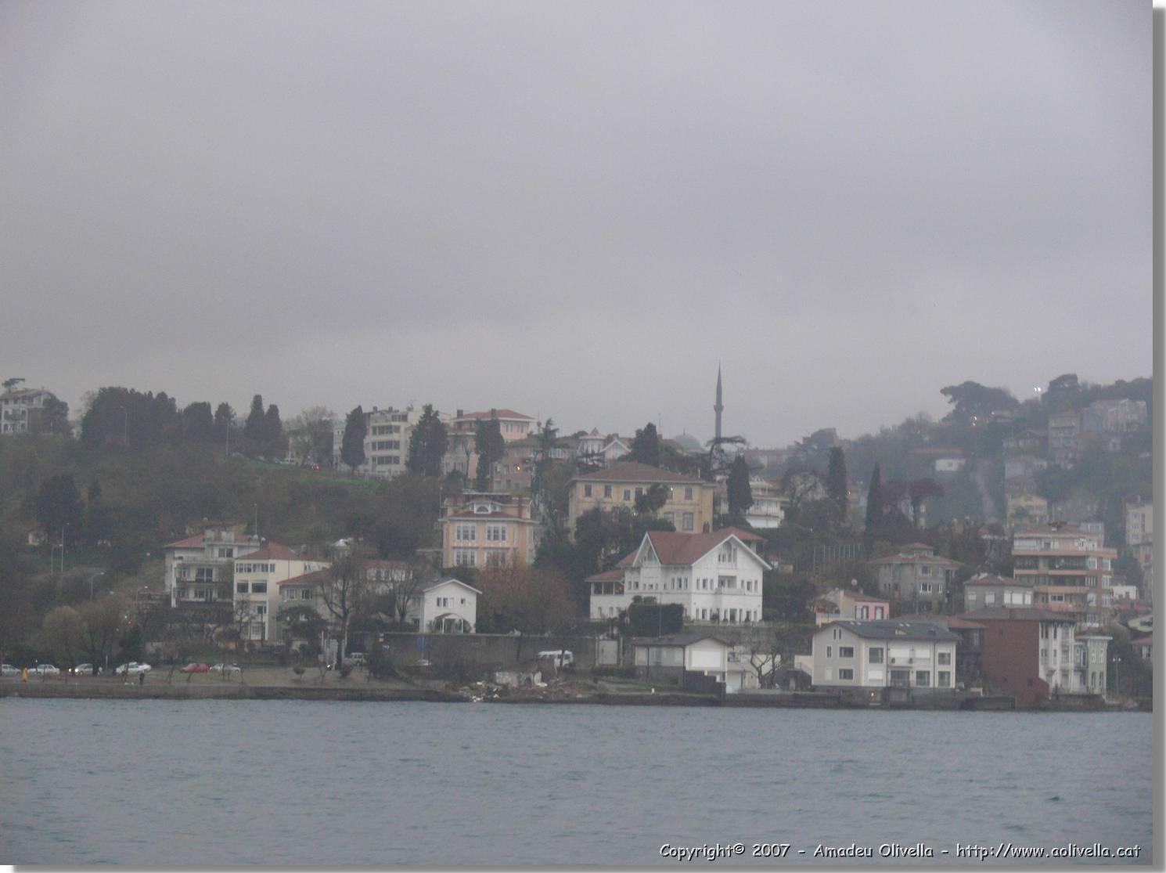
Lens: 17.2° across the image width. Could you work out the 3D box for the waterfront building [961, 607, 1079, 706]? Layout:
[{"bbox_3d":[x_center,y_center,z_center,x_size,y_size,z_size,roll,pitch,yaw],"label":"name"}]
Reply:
[{"bbox_3d":[60.360,30.370,532.730,13.910,13.000,8.760,-2,-5,44],"label":"waterfront building"}]

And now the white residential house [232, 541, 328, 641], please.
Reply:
[{"bbox_3d":[-43.466,22.483,552.000,7.500,14.000,13.000,-1,-4,32],"label":"white residential house"}]

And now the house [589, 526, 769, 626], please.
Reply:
[{"bbox_3d":[13.790,20.160,557.000,15.500,13.600,21.500,4,-4,-40],"label":"house"}]

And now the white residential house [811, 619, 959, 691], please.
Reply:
[{"bbox_3d":[41.570,29.900,528.530,16.460,9.270,11.760,4,-4,-33],"label":"white residential house"}]

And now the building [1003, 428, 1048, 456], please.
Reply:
[{"bbox_3d":[110.820,1.700,963.650,8.650,6.440,7.210,3,-4,-23],"label":"building"}]

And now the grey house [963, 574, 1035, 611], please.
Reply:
[{"bbox_3d":[61.410,24.180,568.180,7.060,7.480,7.840,4,-4,-39],"label":"grey house"}]

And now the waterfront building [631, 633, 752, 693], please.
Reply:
[{"bbox_3d":[15.808,32.974,558.000,12.500,8.300,13.500,3,-4,-27],"label":"waterfront building"}]

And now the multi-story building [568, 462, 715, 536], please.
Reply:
[{"bbox_3d":[9.860,10.790,648.000,23.500,13.000,17.000,1,-3,-3],"label":"multi-story building"}]

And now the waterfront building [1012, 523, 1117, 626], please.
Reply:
[{"bbox_3d":[77.342,22.371,618.000,13.500,16.800,13.000,0,-4,20],"label":"waterfront building"}]

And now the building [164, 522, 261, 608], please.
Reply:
[{"bbox_3d":[-54.270,19.310,563.000,12.500,12.400,10.500,2,-3,-17],"label":"building"}]

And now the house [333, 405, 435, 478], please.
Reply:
[{"bbox_3d":[-38.390,1.290,741.000,15.900,12.720,11.780,-2,-5,44],"label":"house"}]

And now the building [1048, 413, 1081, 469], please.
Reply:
[{"bbox_3d":[128.904,1.179,1030.000,8.500,15.000,10.000,0,-3,12],"label":"building"}]

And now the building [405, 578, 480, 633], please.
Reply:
[{"bbox_3d":[-19.850,23.950,545.000,8.500,7.900,7.500,3,-4,-34],"label":"building"}]

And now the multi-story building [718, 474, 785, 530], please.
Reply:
[{"bbox_3d":[30.462,12.066,695.000,9.500,10.000,9.000,4,-4,-37],"label":"multi-story building"}]

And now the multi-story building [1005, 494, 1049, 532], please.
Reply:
[{"bbox_3d":[92.490,15.990,800.000,9.000,8.500,9.000,1,-3,2],"label":"multi-story building"}]

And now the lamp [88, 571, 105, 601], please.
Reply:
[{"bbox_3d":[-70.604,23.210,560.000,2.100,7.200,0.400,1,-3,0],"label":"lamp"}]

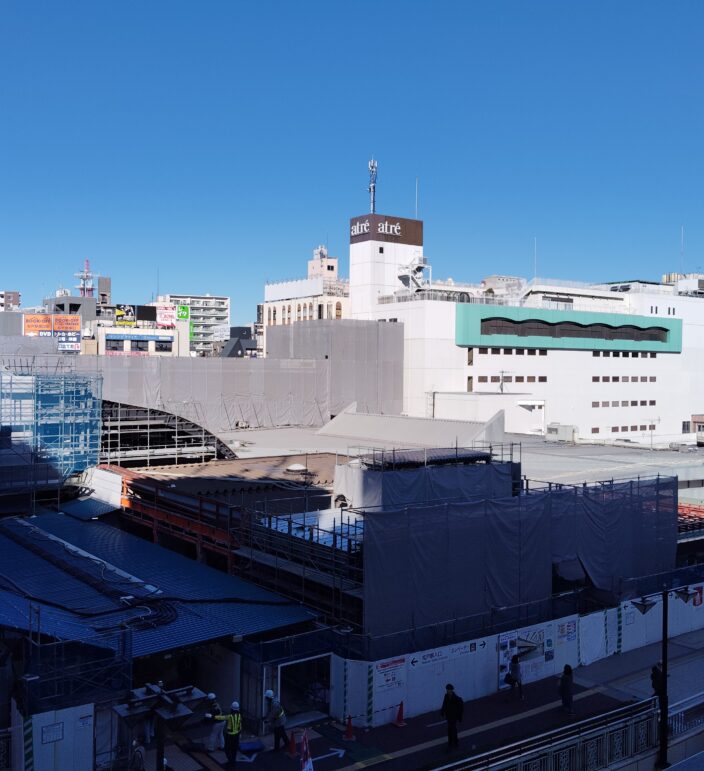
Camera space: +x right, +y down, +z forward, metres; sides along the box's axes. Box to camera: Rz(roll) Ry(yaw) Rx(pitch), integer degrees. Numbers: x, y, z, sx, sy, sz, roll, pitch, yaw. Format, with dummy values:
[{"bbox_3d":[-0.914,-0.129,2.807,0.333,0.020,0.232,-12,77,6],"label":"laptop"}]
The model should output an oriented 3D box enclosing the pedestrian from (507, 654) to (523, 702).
[{"bbox_3d":[5.369,9.600,27.237,0.450,1.530,0.480,0,1,-34],"label":"pedestrian"}]

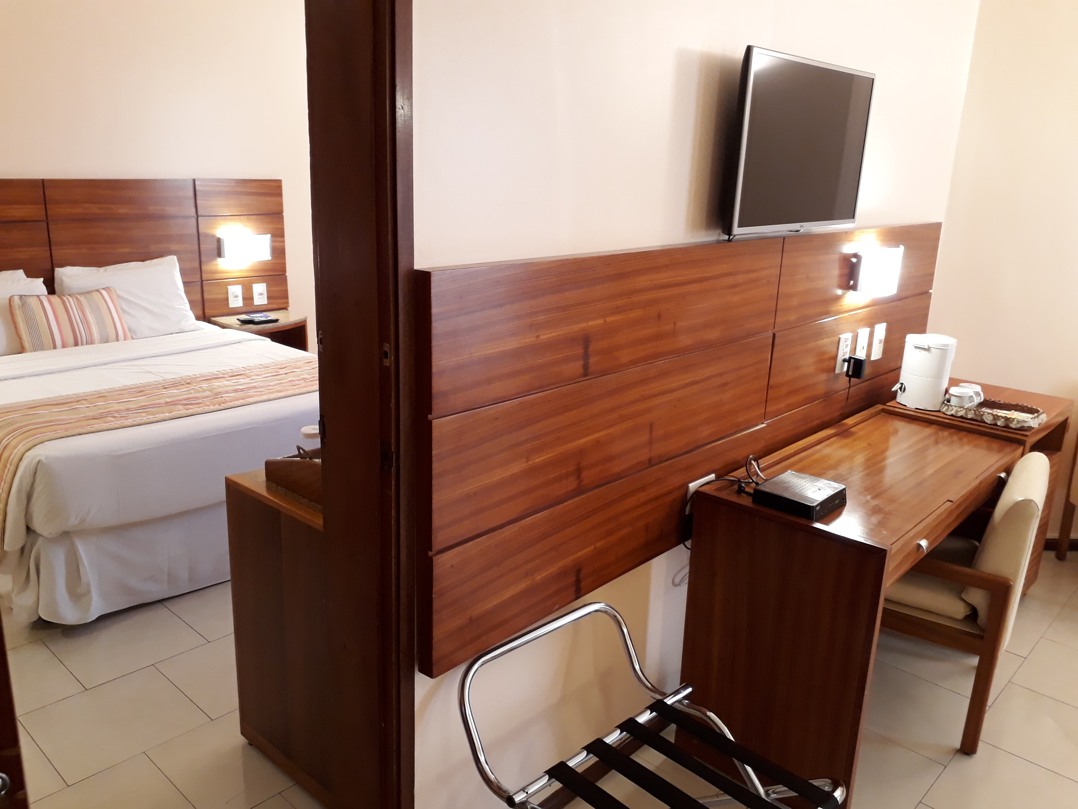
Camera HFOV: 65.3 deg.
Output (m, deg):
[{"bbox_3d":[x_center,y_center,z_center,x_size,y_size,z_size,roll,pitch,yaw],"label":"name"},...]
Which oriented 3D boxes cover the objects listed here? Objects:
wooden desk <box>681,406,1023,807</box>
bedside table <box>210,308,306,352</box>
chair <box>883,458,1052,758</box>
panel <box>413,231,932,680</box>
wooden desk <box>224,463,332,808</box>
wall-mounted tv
[{"bbox_3d":[0.982,0.548,2.550,0.499,0.805,1.177,16,22,41],"label":"wooden desk"},{"bbox_3d":[-1.674,-0.225,5.288,0.467,0.628,0.531,16,22,41],"label":"bedside table"},{"bbox_3d":[1.220,0.526,2.687,0.555,0.786,0.580,12,19,32],"label":"chair"},{"bbox_3d":[0.656,-0.081,2.458,0.040,0.800,2.528,16,22,41],"label":"panel"},{"bbox_3d":[-0.371,0.559,2.389,0.567,0.800,0.757,16,22,41],"label":"wooden desk"},{"bbox_3d":[0.690,-0.680,2.228,0.063,0.420,0.708,16,22,41],"label":"wall-mounted tv"}]

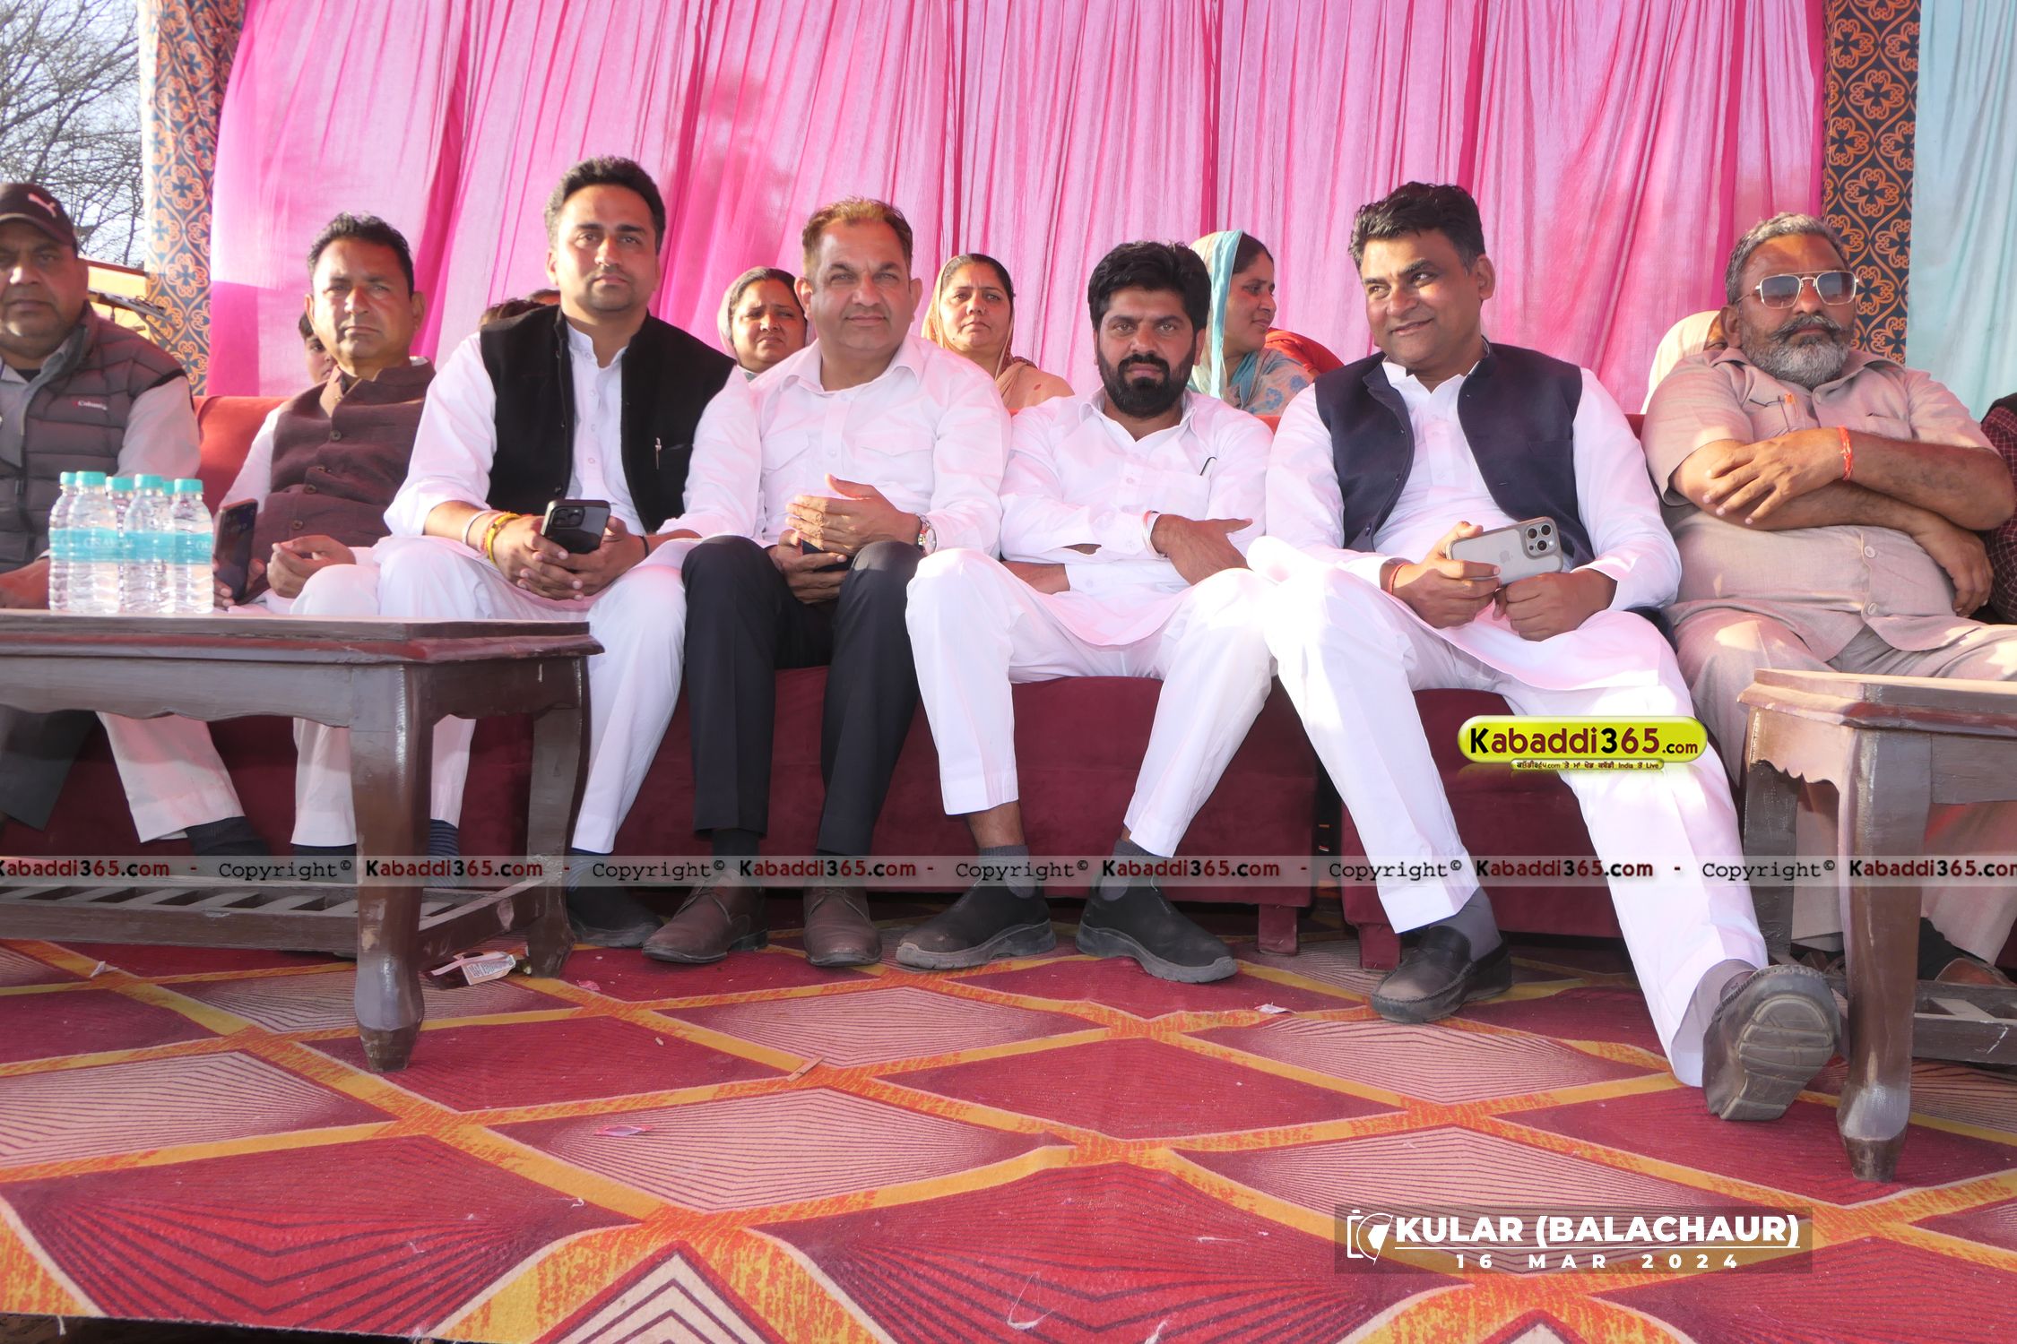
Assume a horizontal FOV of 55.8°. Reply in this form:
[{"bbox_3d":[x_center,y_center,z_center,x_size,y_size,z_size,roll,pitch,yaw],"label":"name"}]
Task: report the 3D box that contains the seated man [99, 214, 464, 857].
[{"bbox_3d":[-1.091,-0.186,3.056,0.490,1.112,0.652,2,2,3],"label":"seated man"}]

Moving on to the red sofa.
[{"bbox_3d":[-0.561,-0.046,3.288,2.099,0.847,0.797,2,2,3],"label":"red sofa"}]

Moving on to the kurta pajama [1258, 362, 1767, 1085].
[{"bbox_3d":[0.642,-0.030,2.587,0.620,0.879,1.196,2,2,11],"label":"kurta pajama"}]

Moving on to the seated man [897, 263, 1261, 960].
[{"bbox_3d":[0.138,-0.138,2.921,0.525,1.087,0.681,2,2,2],"label":"seated man"}]

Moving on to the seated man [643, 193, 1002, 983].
[{"bbox_3d":[-0.261,-0.177,2.929,0.514,1.145,0.704,1,2,0],"label":"seated man"}]

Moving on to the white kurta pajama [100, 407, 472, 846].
[{"bbox_3d":[-1.070,-0.105,2.920,0.480,0.690,0.570,2,1,0],"label":"white kurta pajama"}]

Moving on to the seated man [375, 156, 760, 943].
[{"bbox_3d":[-0.675,-0.222,2.999,0.563,1.209,0.663,1,2,0],"label":"seated man"}]

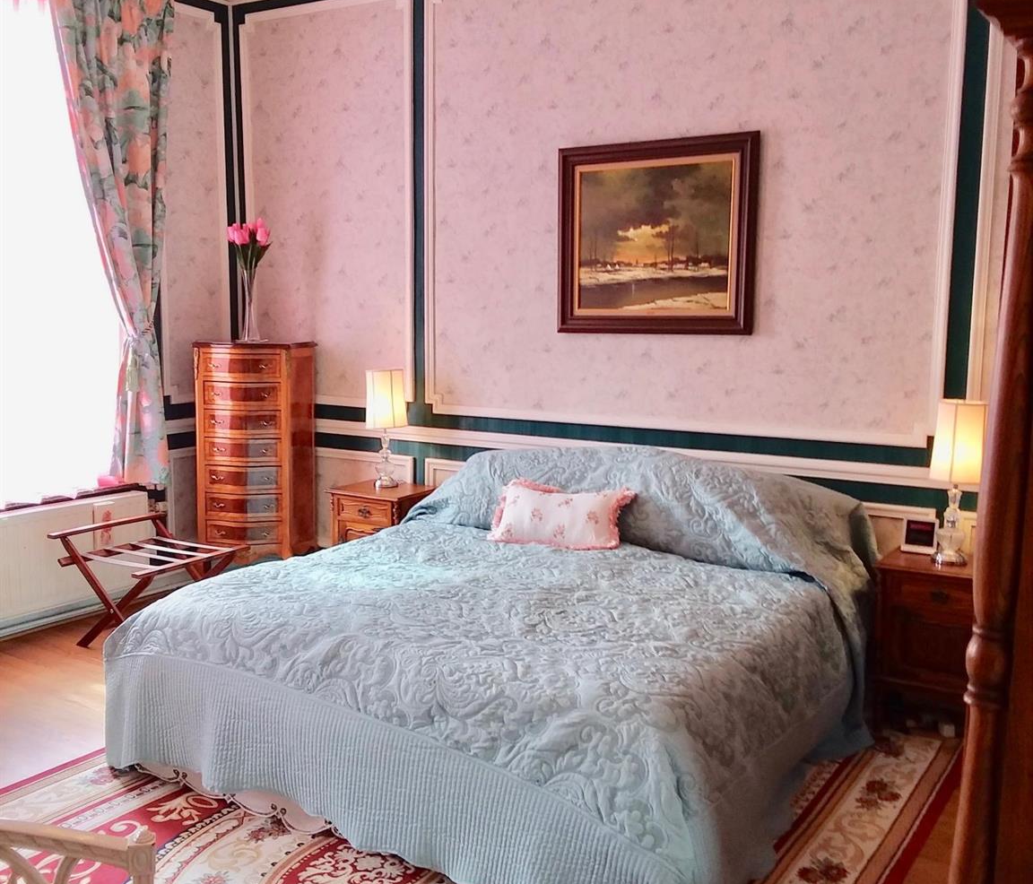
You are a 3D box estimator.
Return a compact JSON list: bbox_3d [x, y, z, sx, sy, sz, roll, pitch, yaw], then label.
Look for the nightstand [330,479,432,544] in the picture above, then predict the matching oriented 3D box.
[{"bbox_3d":[-0.635,0.525,5.173,0.445,0.600,0.365,5,9,31],"label":"nightstand"}]

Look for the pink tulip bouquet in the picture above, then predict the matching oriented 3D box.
[{"bbox_3d":[-1.315,-0.792,5.296,0.190,0.605,0.165,2,8,10],"label":"pink tulip bouquet"}]

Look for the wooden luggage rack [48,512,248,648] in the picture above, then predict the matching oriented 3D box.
[{"bbox_3d":[-1.589,0.632,4.696,0.570,0.500,0.640,5,9,31],"label":"wooden luggage rack"}]

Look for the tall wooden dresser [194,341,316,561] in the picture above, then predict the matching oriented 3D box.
[{"bbox_3d":[-1.288,0.149,5.398,0.490,1.278,0.355,2,8,10],"label":"tall wooden dresser"}]

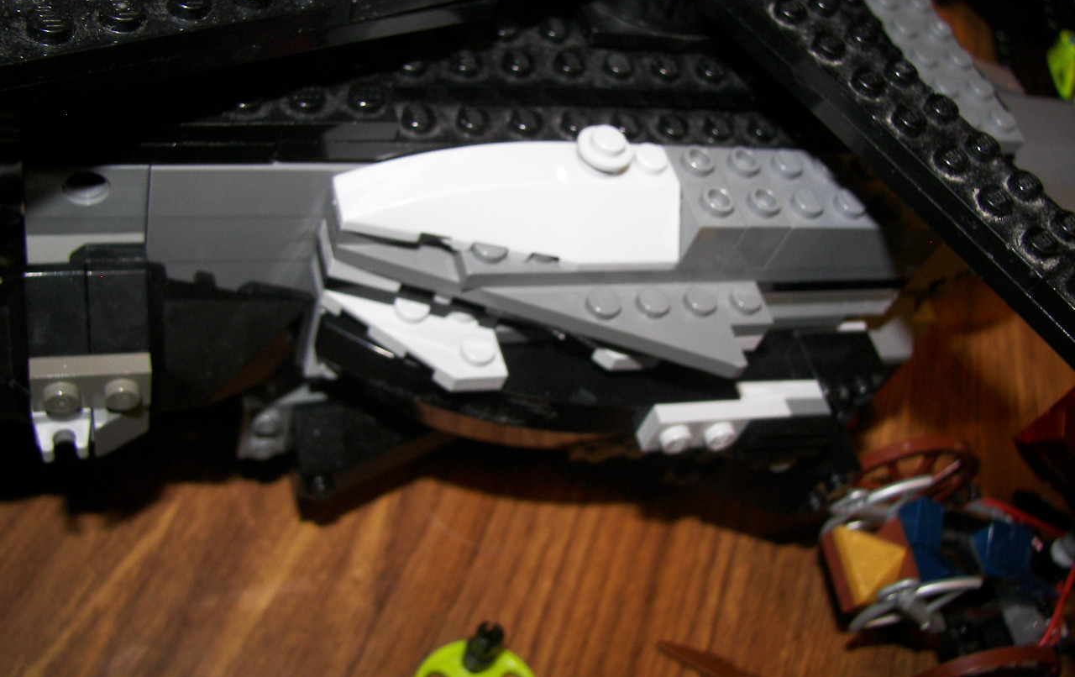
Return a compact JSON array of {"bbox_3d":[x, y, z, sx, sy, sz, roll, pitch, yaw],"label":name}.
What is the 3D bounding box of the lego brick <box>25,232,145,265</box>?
[{"bbox_3d":[-0.064,-0.012,0.160,0.016,0.003,0.006,-3,55,-23],"label":"lego brick"}]

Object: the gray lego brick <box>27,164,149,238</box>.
[{"bbox_3d":[-0.064,-0.022,0.157,0.016,0.013,0.008,-3,55,-23],"label":"gray lego brick"}]

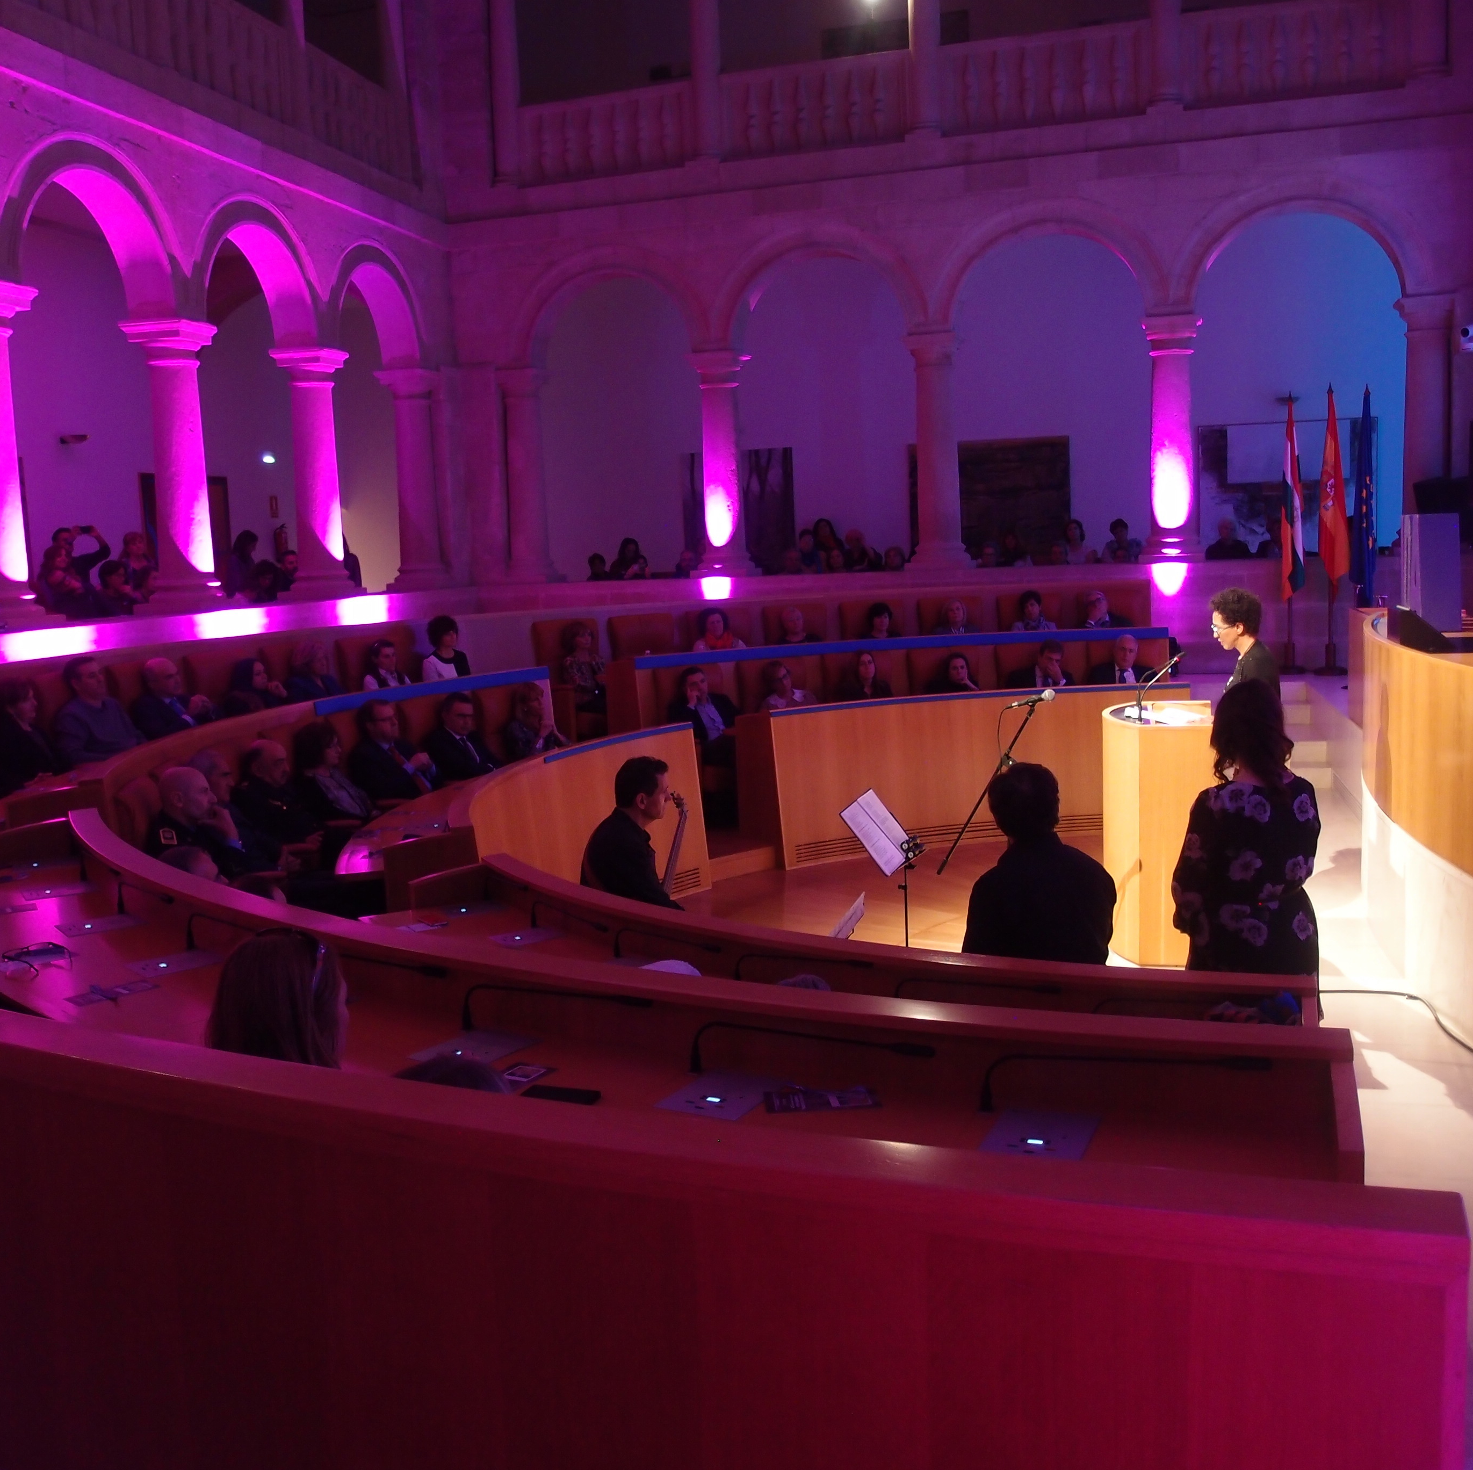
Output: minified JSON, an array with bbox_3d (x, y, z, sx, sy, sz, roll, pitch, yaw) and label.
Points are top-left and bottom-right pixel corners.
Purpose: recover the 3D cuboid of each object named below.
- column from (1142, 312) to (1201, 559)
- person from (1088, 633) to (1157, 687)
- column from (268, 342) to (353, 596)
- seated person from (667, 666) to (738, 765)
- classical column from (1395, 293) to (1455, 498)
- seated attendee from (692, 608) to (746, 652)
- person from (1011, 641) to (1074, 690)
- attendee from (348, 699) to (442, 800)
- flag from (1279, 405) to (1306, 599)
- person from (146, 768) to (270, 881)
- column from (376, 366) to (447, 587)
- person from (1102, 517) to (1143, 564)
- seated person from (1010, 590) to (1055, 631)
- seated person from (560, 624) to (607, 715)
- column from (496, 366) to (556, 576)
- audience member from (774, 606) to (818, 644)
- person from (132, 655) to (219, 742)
[{"bbox_3d":[4.145,-2.776,15.033,0.580,2.265,0.580,0,7,16],"label":"column"},{"bbox_3d":[2.774,-0.120,11.140,0.520,1.166,0.750,-2,7,6],"label":"person"},{"bbox_3d":[-3.938,-2.429,14.890,0.580,2.265,0.580,0,7,16],"label":"column"},{"bbox_3d":[-0.148,0.108,12.439,0.600,1.250,0.800,-7,9,-34],"label":"seated person"},{"bbox_3d":[6.285,-2.788,14.403,0.560,2.265,0.560,0,7,16],"label":"classical column"},{"bbox_3d":[-0.122,-0.411,12.847,0.500,1.217,0.750,-4,7,-15],"label":"seated attendee"},{"bbox_3d":[2.463,-0.102,12.309,0.580,1.250,0.780,-3,7,-4],"label":"person"},{"bbox_3d":[-1.702,0.410,8.541,0.800,1.200,0.550,0,7,18],"label":"attendee"},{"bbox_3d":[4.558,-1.925,12.982,0.240,1.640,0.200,0,7,18],"label":"flag"},{"bbox_3d":[-1.903,0.708,6.287,0.800,1.200,0.550,-4,7,-16],"label":"person"},{"bbox_3d":[-3.308,-2.649,16.449,0.533,2.253,0.576,0,7,15],"label":"column"},{"bbox_3d":[3.967,-1.537,16.283,0.500,1.368,0.650,-1,7,12],"label":"person"},{"bbox_3d":[2.370,-0.518,12.594,0.520,1.220,0.750,-1,7,5],"label":"seated person"},{"bbox_3d":[-1.110,-0.293,12.457,0.480,1.154,0.780,-6,8,-31],"label":"seated person"},{"bbox_3d":[-2.240,-2.738,16.914,0.560,2.265,0.560,-2,7,0],"label":"column"},{"bbox_3d":[0.540,-0.403,12.405,0.520,1.180,0.750,-4,7,-15],"label":"audience member"},{"bbox_3d":[-3.669,0.114,10.617,0.800,1.250,0.580,0,8,21],"label":"person"}]

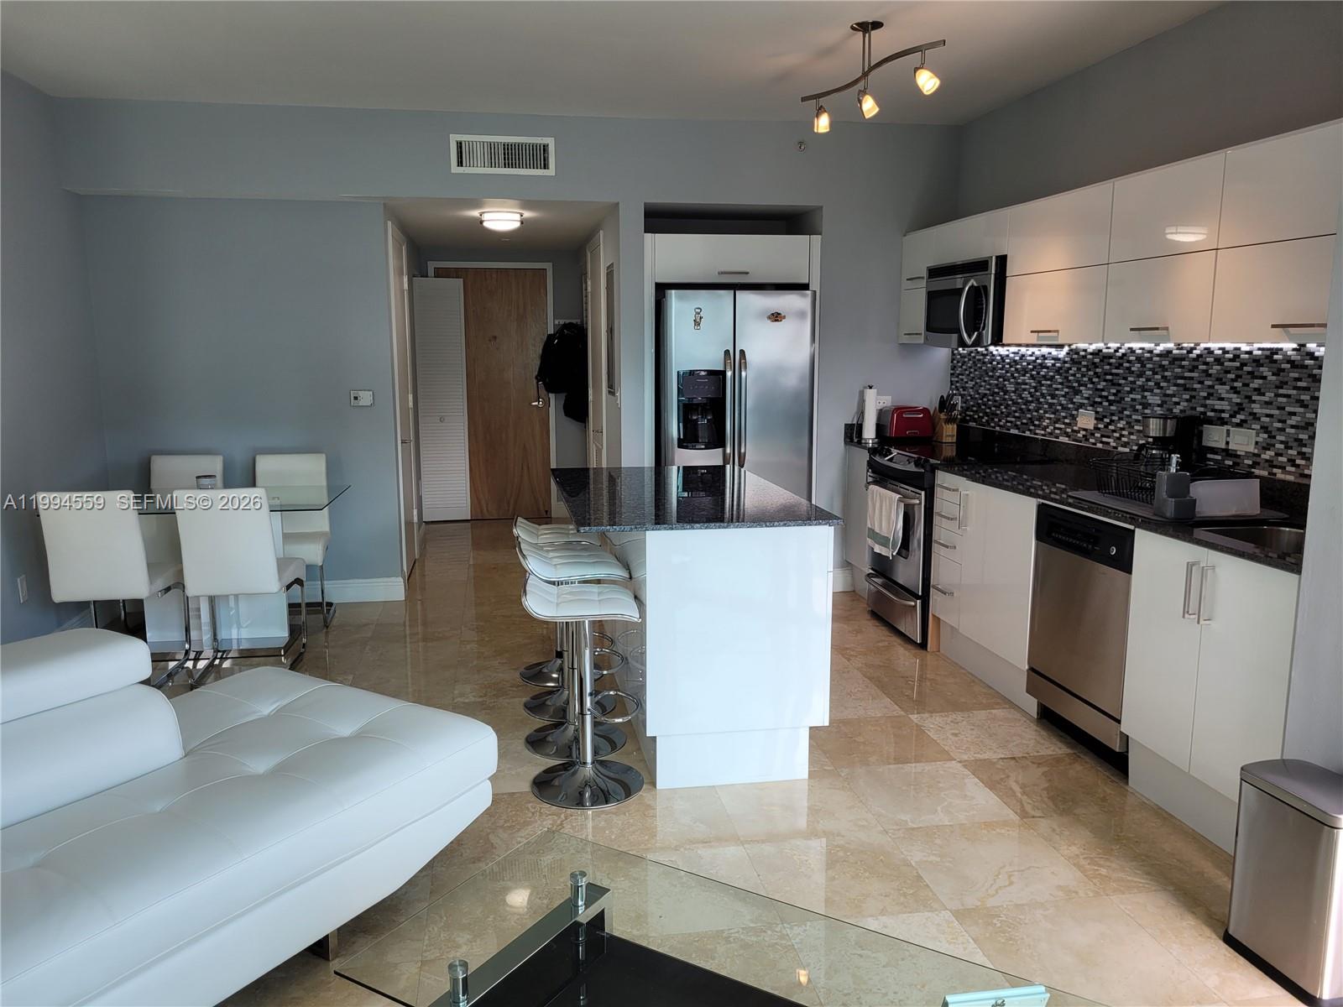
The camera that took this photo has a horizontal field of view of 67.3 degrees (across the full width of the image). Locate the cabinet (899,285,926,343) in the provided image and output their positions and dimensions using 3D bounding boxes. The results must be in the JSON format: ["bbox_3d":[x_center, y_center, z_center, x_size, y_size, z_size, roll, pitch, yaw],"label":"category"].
[{"bbox_3d":[1.536,-1.060,5.705,0.322,0.305,0.449,-2,9,-9],"label":"cabinet"}]

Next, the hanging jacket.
[{"bbox_3d":[-0.892,-1.075,8.342,0.439,0.846,0.293,-2,9,-9],"label":"hanging jacket"}]

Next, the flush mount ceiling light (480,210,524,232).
[{"bbox_3d":[-0.997,-1.651,5.913,0.266,0.109,0.266,-2,9,-9],"label":"flush mount ceiling light"}]

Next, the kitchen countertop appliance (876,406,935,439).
[{"bbox_3d":[1.355,-0.462,5.828,0.260,0.197,0.190,-2,9,-10],"label":"kitchen countertop appliance"}]

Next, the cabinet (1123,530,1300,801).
[{"bbox_3d":[1.852,0.464,3.028,0.600,0.685,0.689,-2,9,-10],"label":"cabinet"}]

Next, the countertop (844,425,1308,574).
[{"bbox_3d":[1.621,-0.148,4.292,0.641,0.127,3.425,-2,9,-10],"label":"countertop"}]

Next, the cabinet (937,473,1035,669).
[{"bbox_3d":[1.634,0.244,4.425,0.611,0.697,0.902,-2,9,-9],"label":"cabinet"}]

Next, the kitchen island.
[{"bbox_3d":[0.008,0.397,4.050,0.870,0.912,1.530,-2,9,-9],"label":"kitchen island"}]

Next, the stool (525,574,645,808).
[{"bbox_3d":[-0.292,0.612,3.387,0.398,0.697,0.404,-2,9,-9],"label":"stool"}]

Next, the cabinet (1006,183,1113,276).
[{"bbox_3d":[1.773,-1.141,4.270,0.322,0.306,0.805,-2,9,-9],"label":"cabinet"}]

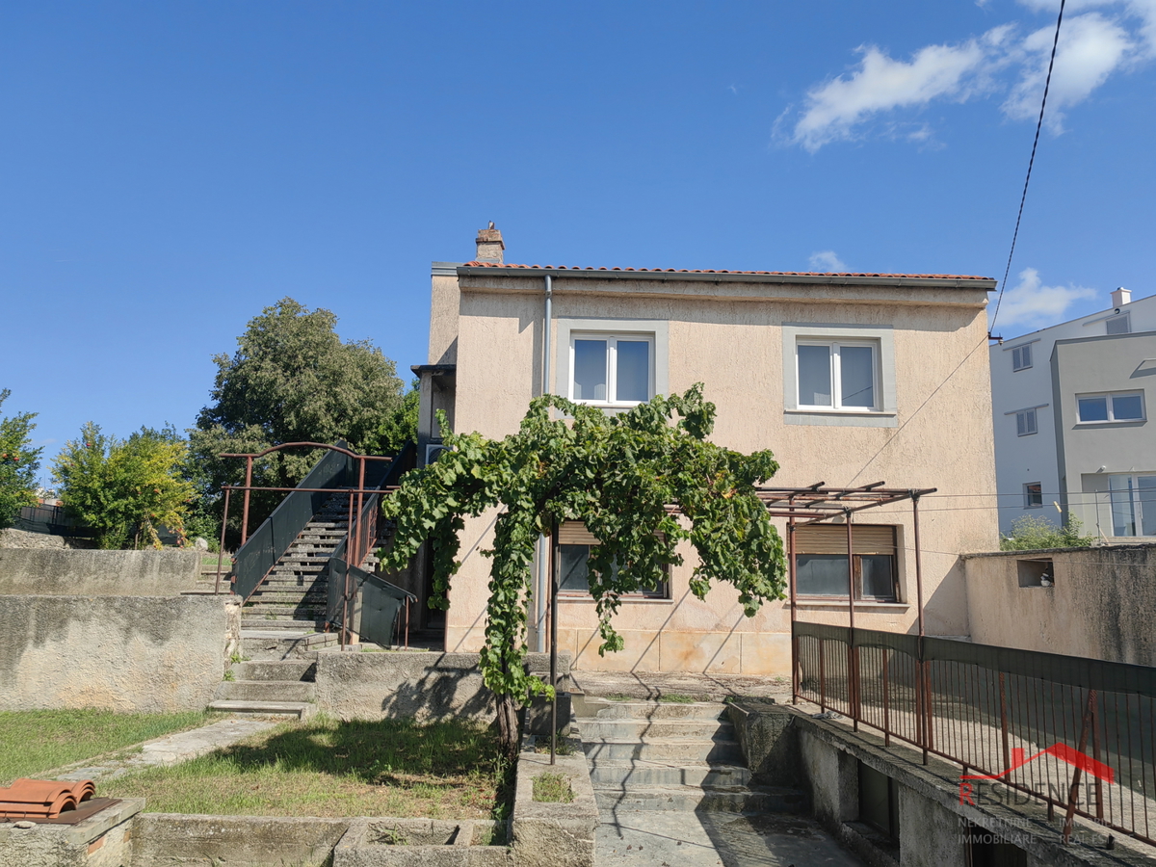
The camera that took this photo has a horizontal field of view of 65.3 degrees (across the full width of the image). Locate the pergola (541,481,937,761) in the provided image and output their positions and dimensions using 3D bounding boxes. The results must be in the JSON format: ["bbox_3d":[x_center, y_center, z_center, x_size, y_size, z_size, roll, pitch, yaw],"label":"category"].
[{"bbox_3d":[1.196,1.715,8.642,3.090,2.200,3.650,1,-9,-1],"label":"pergola"}]

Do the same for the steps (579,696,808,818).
[{"bbox_3d":[1.016,3.397,9.688,2.380,0.840,1.750,1,-9,-1],"label":"steps"}]

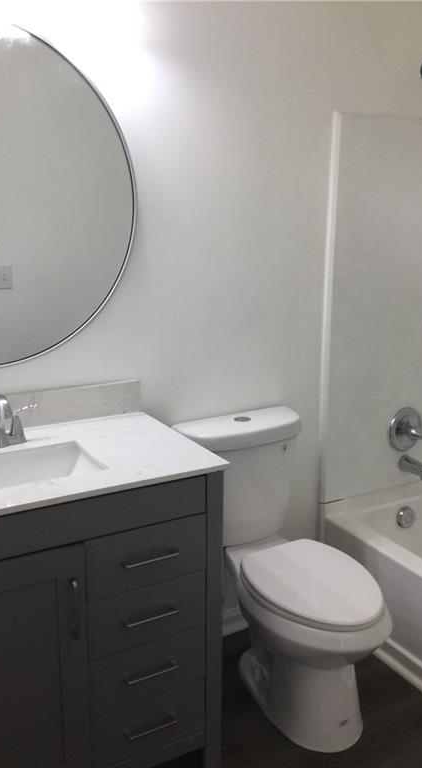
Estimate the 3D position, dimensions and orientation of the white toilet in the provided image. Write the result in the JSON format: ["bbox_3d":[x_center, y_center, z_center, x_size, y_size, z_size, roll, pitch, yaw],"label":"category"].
[{"bbox_3d":[0.249,0.588,2.095,0.442,0.829,0.738,-7,15,-28],"label":"white toilet"}]

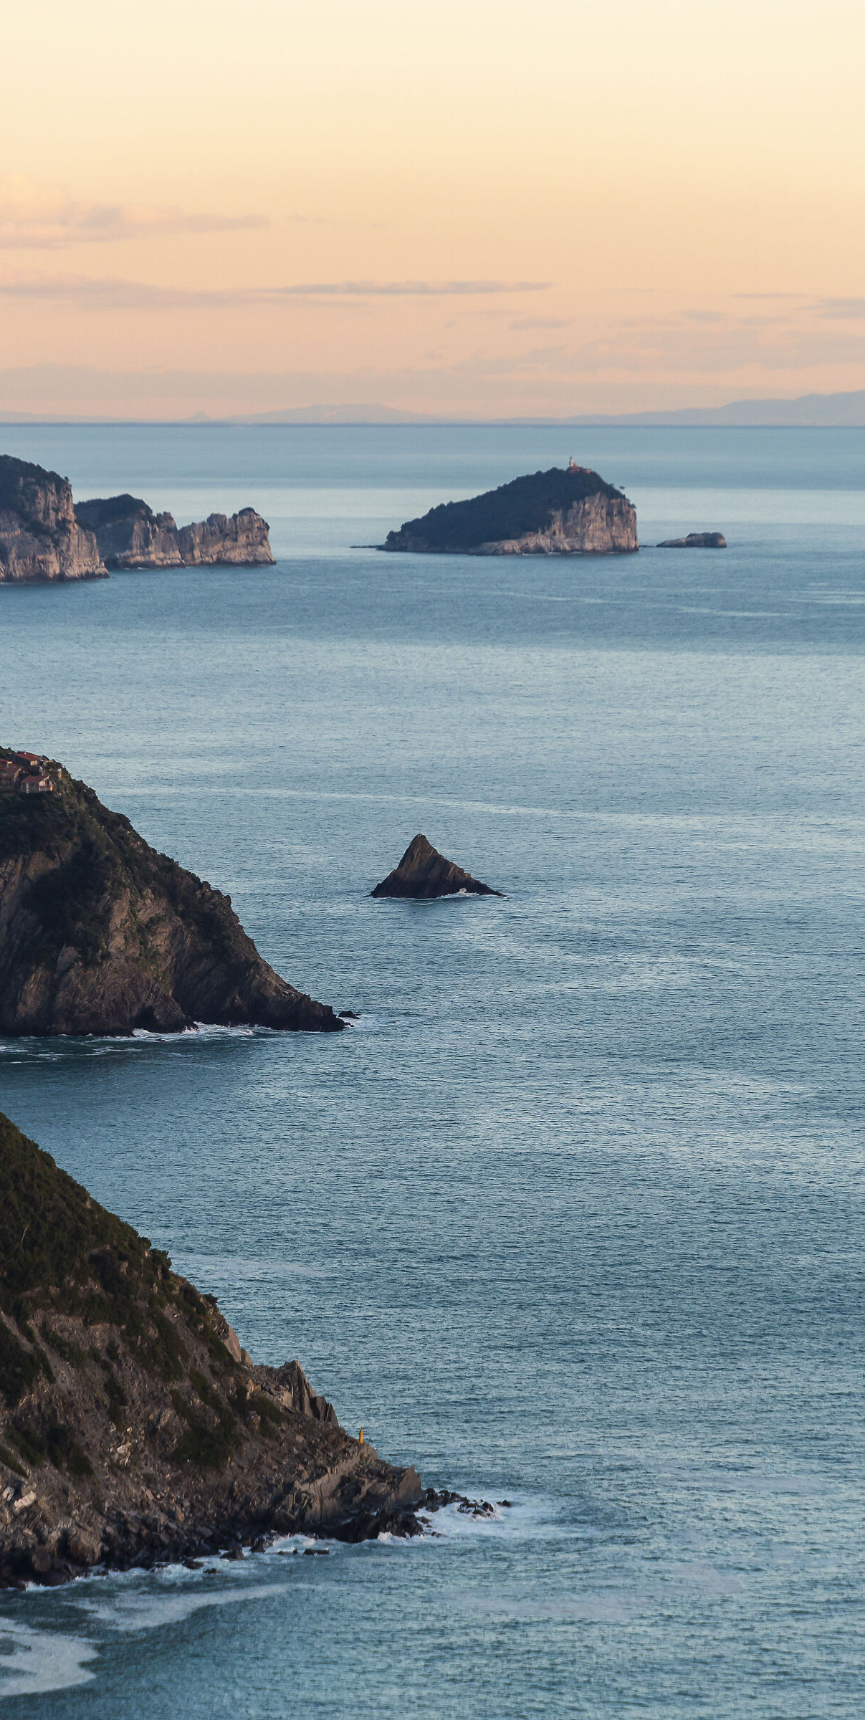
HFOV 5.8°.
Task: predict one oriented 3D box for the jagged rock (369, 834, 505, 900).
[{"bbox_3d":[2.100,2.000,3850.000,59.000,28.000,35.000,0,3,0],"label":"jagged rock"}]

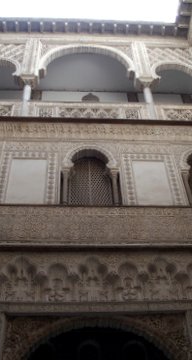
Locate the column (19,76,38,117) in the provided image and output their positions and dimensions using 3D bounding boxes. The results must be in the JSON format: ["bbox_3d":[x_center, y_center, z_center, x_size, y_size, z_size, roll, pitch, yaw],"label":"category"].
[{"bbox_3d":[-1.496,-1.781,8.382,0.360,1.753,0.340,1,-45,-3],"label":"column"}]

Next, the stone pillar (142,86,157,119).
[{"bbox_3d":[1.180,-1.617,8.382,0.180,1.377,0.180,1,-45,-3],"label":"stone pillar"}]

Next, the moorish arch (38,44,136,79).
[{"bbox_3d":[-0.212,-2.931,9.635,2.238,1.427,0.250,1,-45,-3],"label":"moorish arch"}]

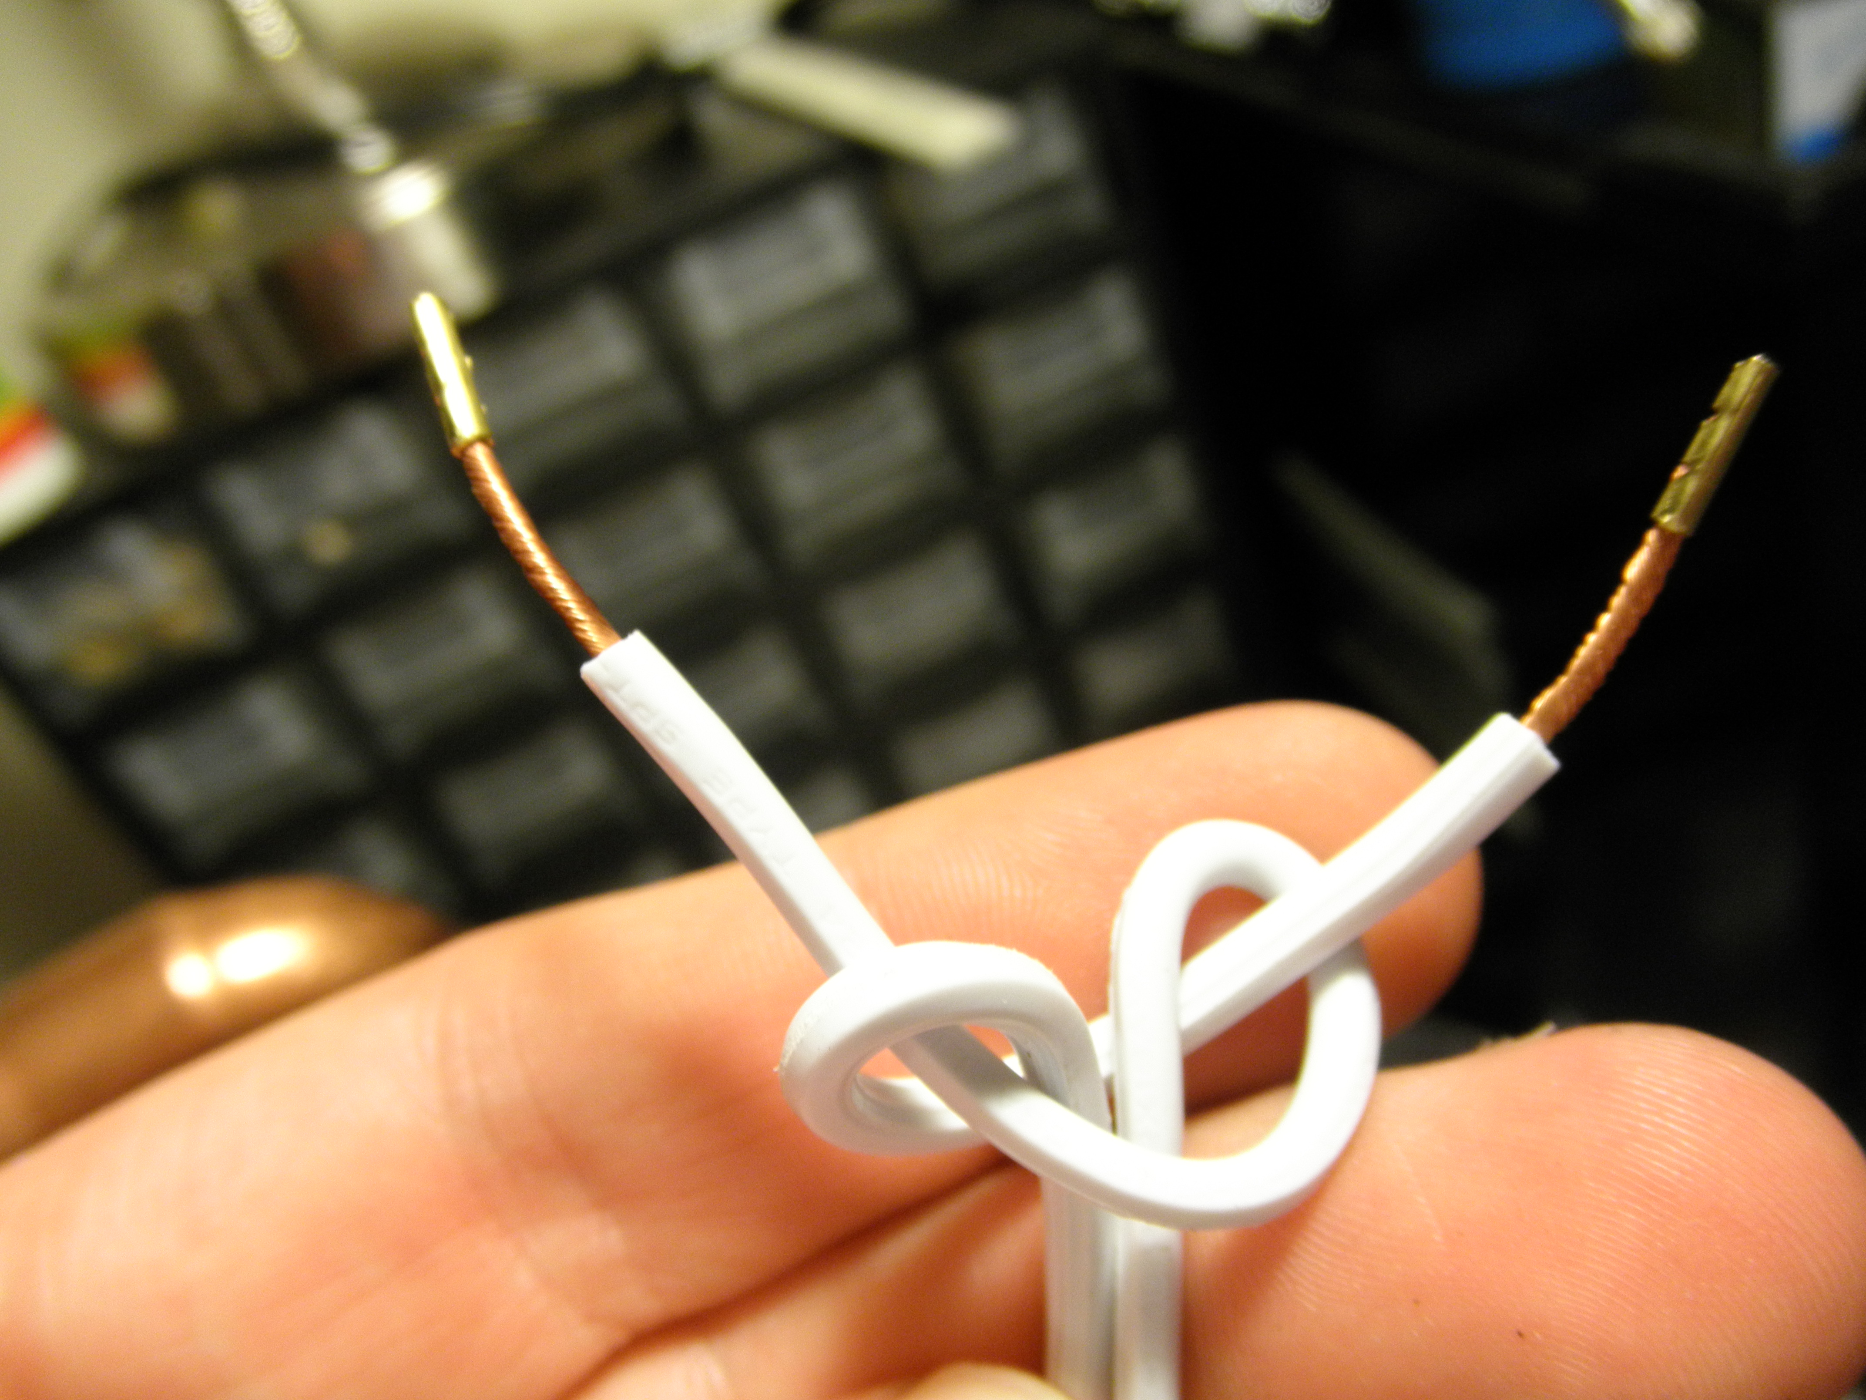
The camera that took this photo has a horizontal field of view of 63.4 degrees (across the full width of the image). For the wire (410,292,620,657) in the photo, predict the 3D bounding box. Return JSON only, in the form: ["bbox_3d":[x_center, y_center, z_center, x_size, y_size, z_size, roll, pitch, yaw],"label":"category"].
[{"bbox_3d":[-0.018,-0.009,0.063,0.003,0.002,0.017,-28,84,0],"label":"wire"}]

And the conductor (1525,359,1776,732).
[{"bbox_3d":[0.028,-0.006,0.059,0.002,0.002,0.017,31,90,0],"label":"conductor"}]

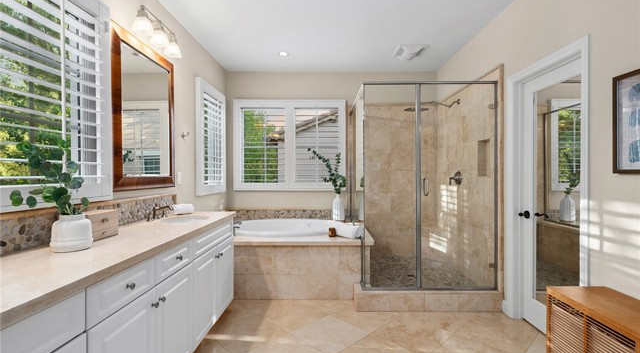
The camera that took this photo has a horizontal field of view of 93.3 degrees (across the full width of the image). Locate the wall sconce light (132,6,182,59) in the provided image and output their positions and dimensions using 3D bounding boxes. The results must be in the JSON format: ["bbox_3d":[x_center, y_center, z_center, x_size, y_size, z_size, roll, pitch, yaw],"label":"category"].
[{"bbox_3d":[-1.280,-1.097,2.351,0.190,0.200,0.560,0,0,1],"label":"wall sconce light"}]

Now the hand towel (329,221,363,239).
[{"bbox_3d":[0.286,0.579,3.240,0.360,0.125,0.135,0,1,45],"label":"hand towel"}]

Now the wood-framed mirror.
[{"bbox_3d":[-1.349,-0.459,2.372,0.045,1.117,0.800,0,0,1],"label":"wood-framed mirror"}]

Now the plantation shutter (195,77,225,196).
[{"bbox_3d":[-1.324,-0.437,3.743,0.055,1.306,0.849,0,0,1],"label":"plantation shutter"}]

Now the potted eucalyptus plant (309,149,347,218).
[{"bbox_3d":[0.103,0.120,4.130,0.517,1.008,0.340,0,0,1],"label":"potted eucalyptus plant"}]

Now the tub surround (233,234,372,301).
[{"bbox_3d":[-0.399,0.935,3.660,1.895,0.589,1.342,0,0,1],"label":"tub surround"}]

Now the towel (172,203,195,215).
[{"bbox_3d":[-1.220,0.289,2.729,0.190,0.092,0.100,-1,1,-37],"label":"towel"}]

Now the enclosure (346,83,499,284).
[{"bbox_3d":[1.036,0.086,3.548,1.249,1.946,1.510,0,0,1],"label":"enclosure"}]

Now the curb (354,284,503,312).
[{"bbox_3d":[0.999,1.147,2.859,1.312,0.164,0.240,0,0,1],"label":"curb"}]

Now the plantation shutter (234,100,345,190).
[{"bbox_3d":[-0.422,-0.438,4.291,1.588,1.298,0.060,0,0,1],"label":"plantation shutter"}]

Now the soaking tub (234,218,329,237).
[{"bbox_3d":[-0.405,0.850,3.728,1.470,0.480,1.090,0,0,1],"label":"soaking tub"}]

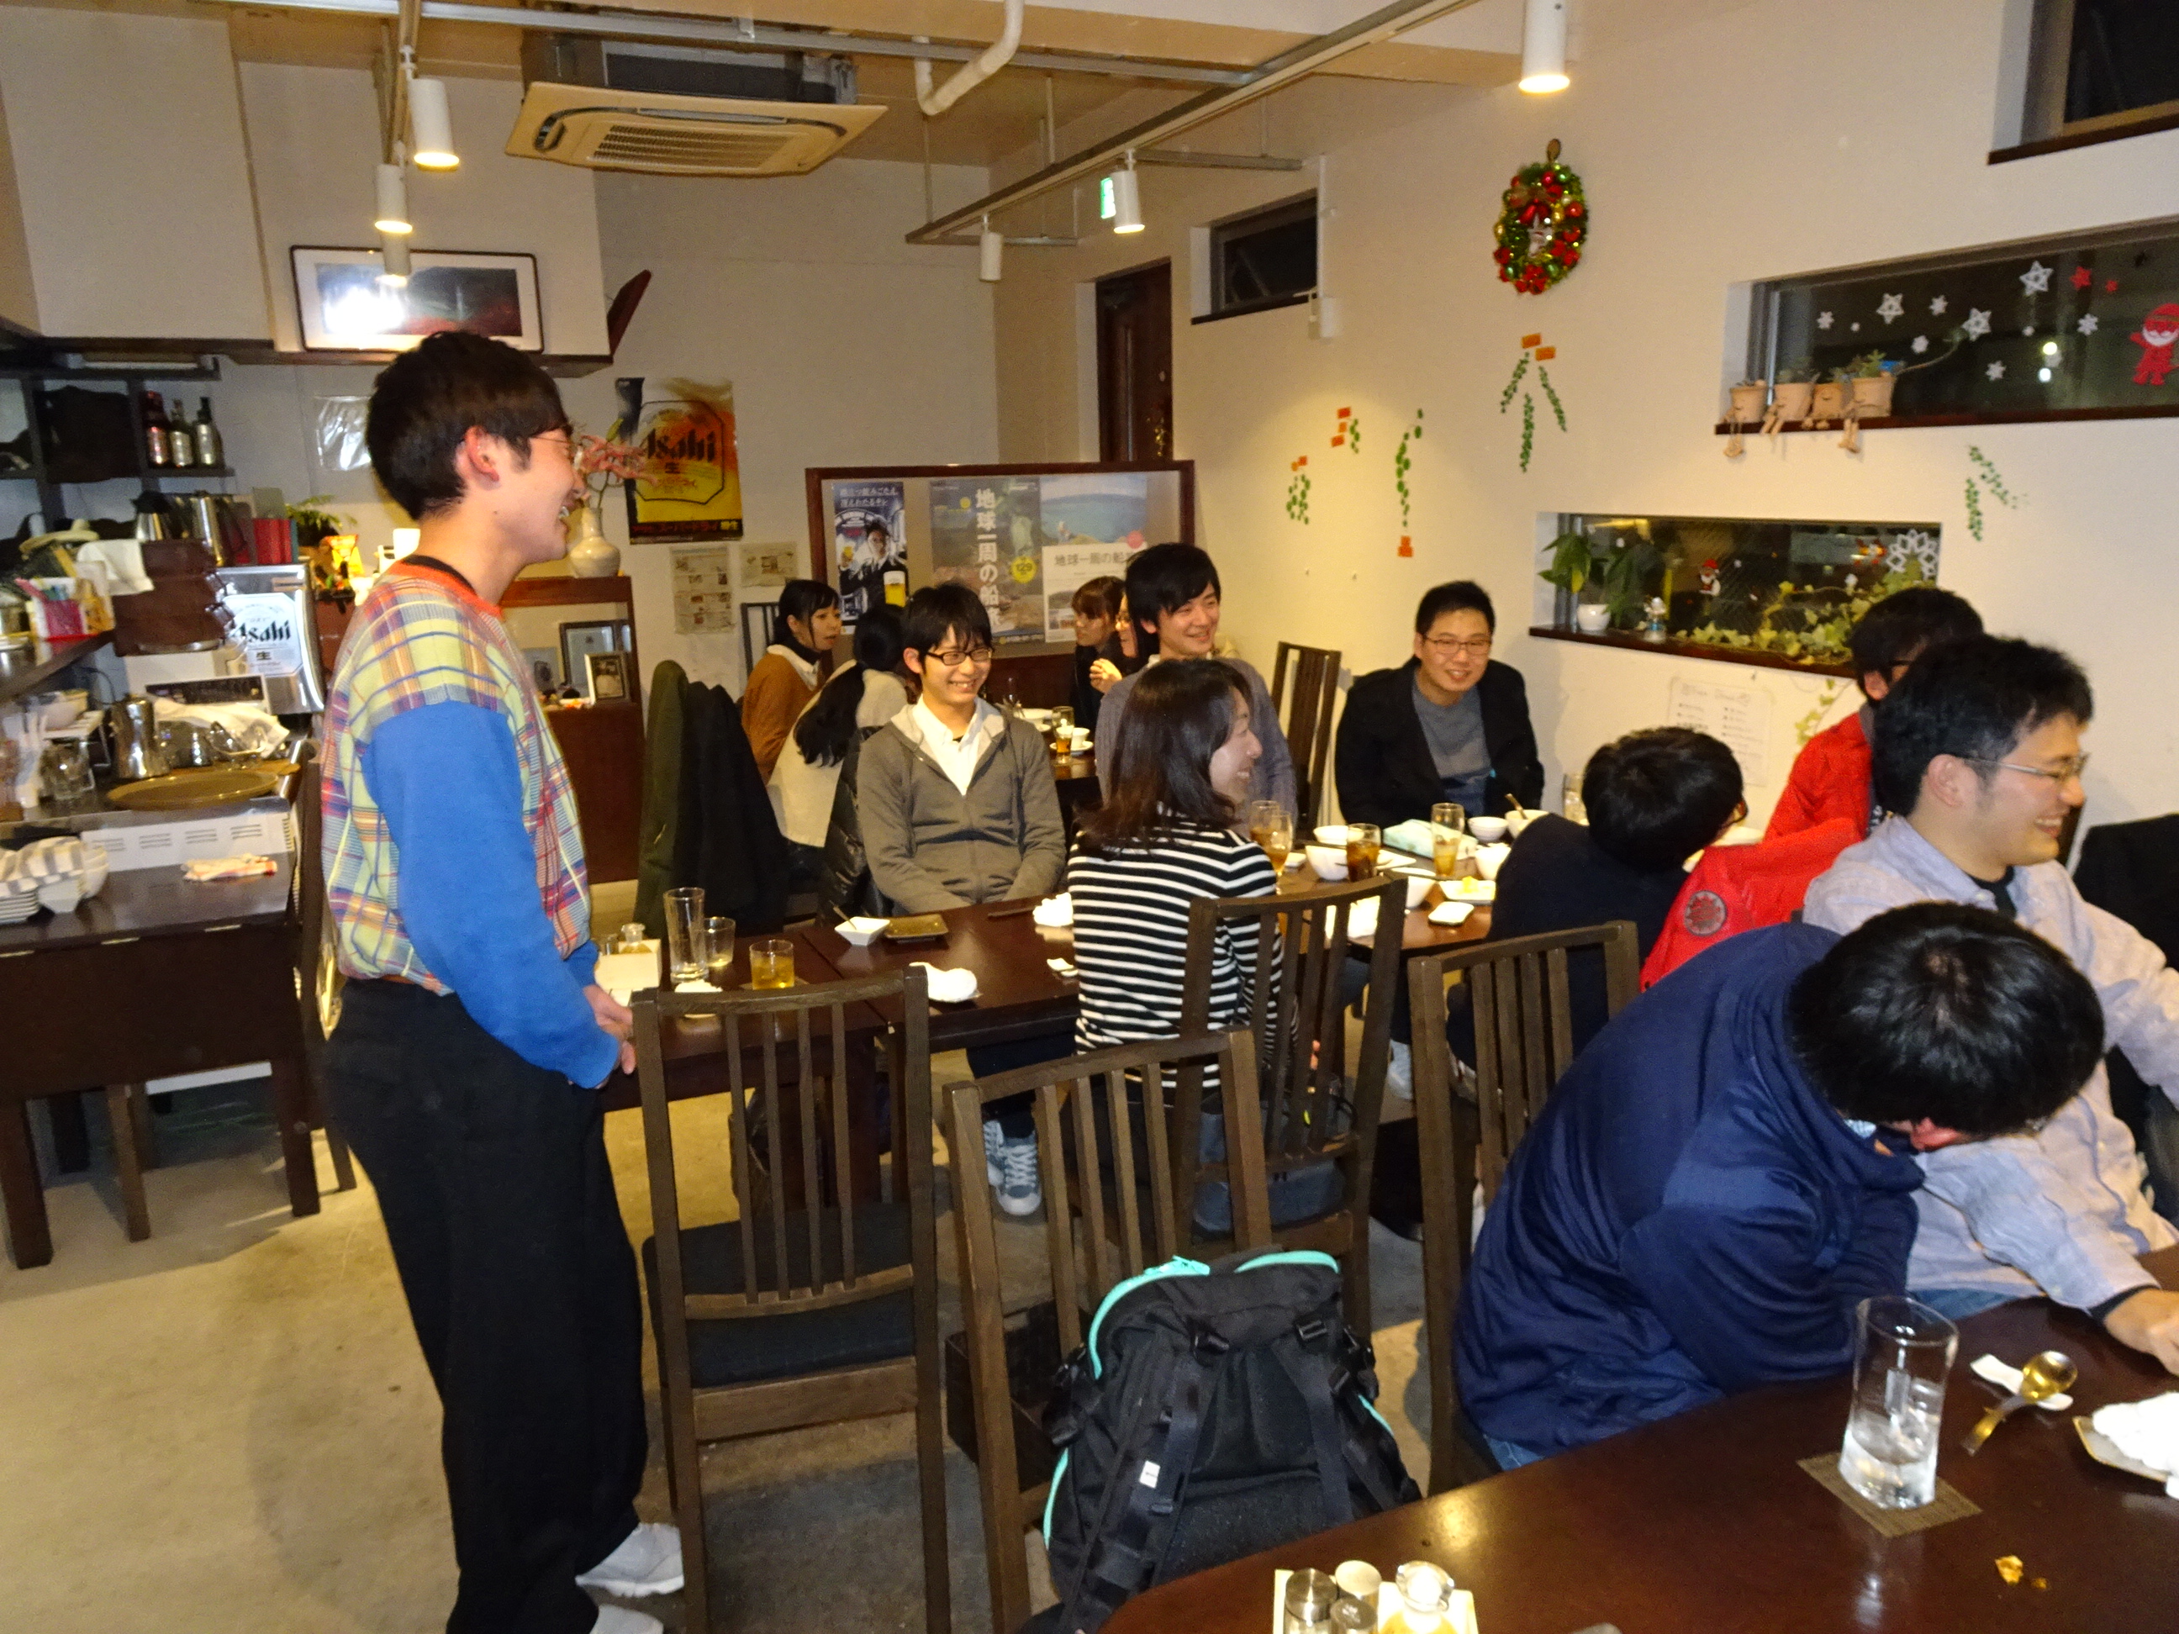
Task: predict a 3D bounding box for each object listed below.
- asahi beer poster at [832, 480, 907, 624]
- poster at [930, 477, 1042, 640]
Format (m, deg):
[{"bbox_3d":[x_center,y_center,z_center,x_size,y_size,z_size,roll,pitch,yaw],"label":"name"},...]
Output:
[{"bbox_3d":[-0.773,-0.940,5.382,0.255,0.490,0.010,-7,14,-23],"label":"asahi beer poster"},{"bbox_3d":[-0.368,-0.942,5.563,0.417,0.585,0.010,-7,14,-23],"label":"poster"}]

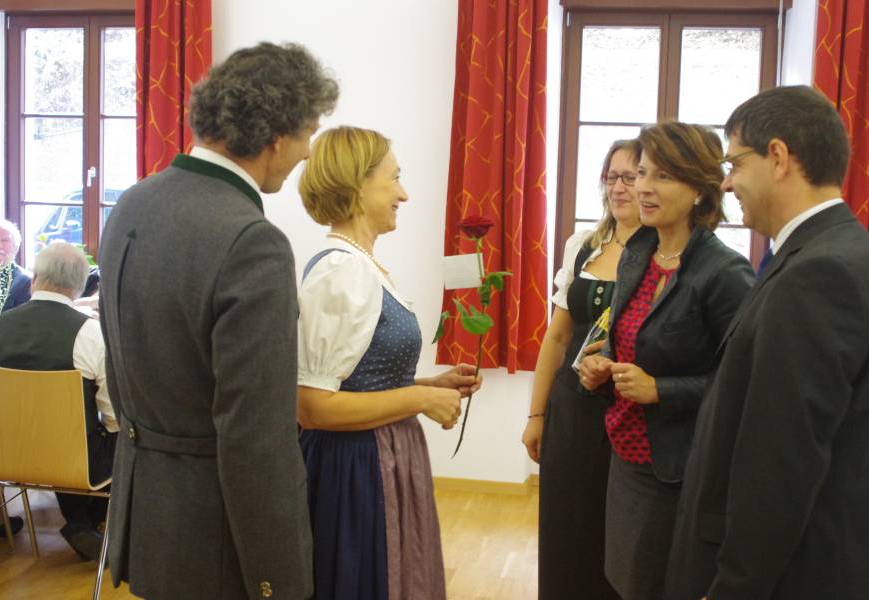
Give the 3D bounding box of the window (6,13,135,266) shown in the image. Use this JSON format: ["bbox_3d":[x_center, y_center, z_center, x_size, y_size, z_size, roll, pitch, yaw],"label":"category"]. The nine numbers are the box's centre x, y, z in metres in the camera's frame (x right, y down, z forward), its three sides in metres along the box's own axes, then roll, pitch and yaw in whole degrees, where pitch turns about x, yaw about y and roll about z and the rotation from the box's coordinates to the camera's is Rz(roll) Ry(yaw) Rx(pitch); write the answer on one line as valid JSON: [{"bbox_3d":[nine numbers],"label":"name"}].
[{"bbox_3d":[-2.070,-0.817,6.301,1.115,1.772,0.100,3,4,11],"label":"window"}]

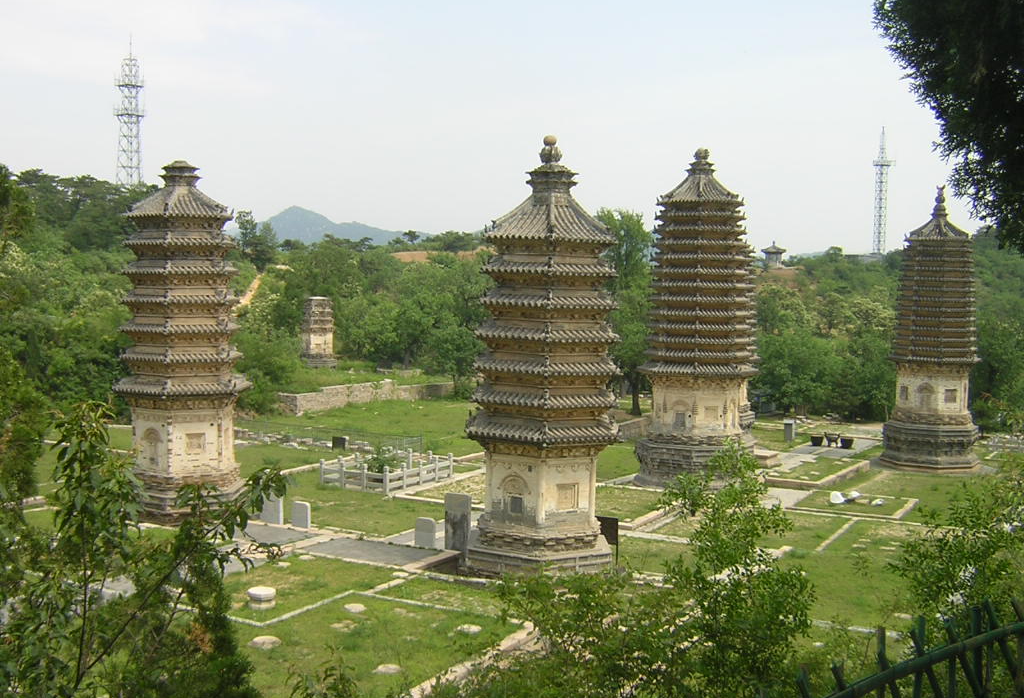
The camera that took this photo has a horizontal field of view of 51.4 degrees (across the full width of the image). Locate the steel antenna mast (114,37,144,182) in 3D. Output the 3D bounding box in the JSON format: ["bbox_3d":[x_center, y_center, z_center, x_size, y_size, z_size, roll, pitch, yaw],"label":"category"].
[{"bbox_3d":[-71.838,-43.760,200.000,5.400,29.111,5.400,1,3,-6],"label":"steel antenna mast"}]

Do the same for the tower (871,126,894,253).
[{"bbox_3d":[99.157,-41.750,285.000,5.600,35.060,5.200,2,3,22],"label":"tower"}]

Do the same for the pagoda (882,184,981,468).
[{"bbox_3d":[24.572,-1.431,61.711,5.225,15.880,5.225,2,3,29],"label":"pagoda"}]

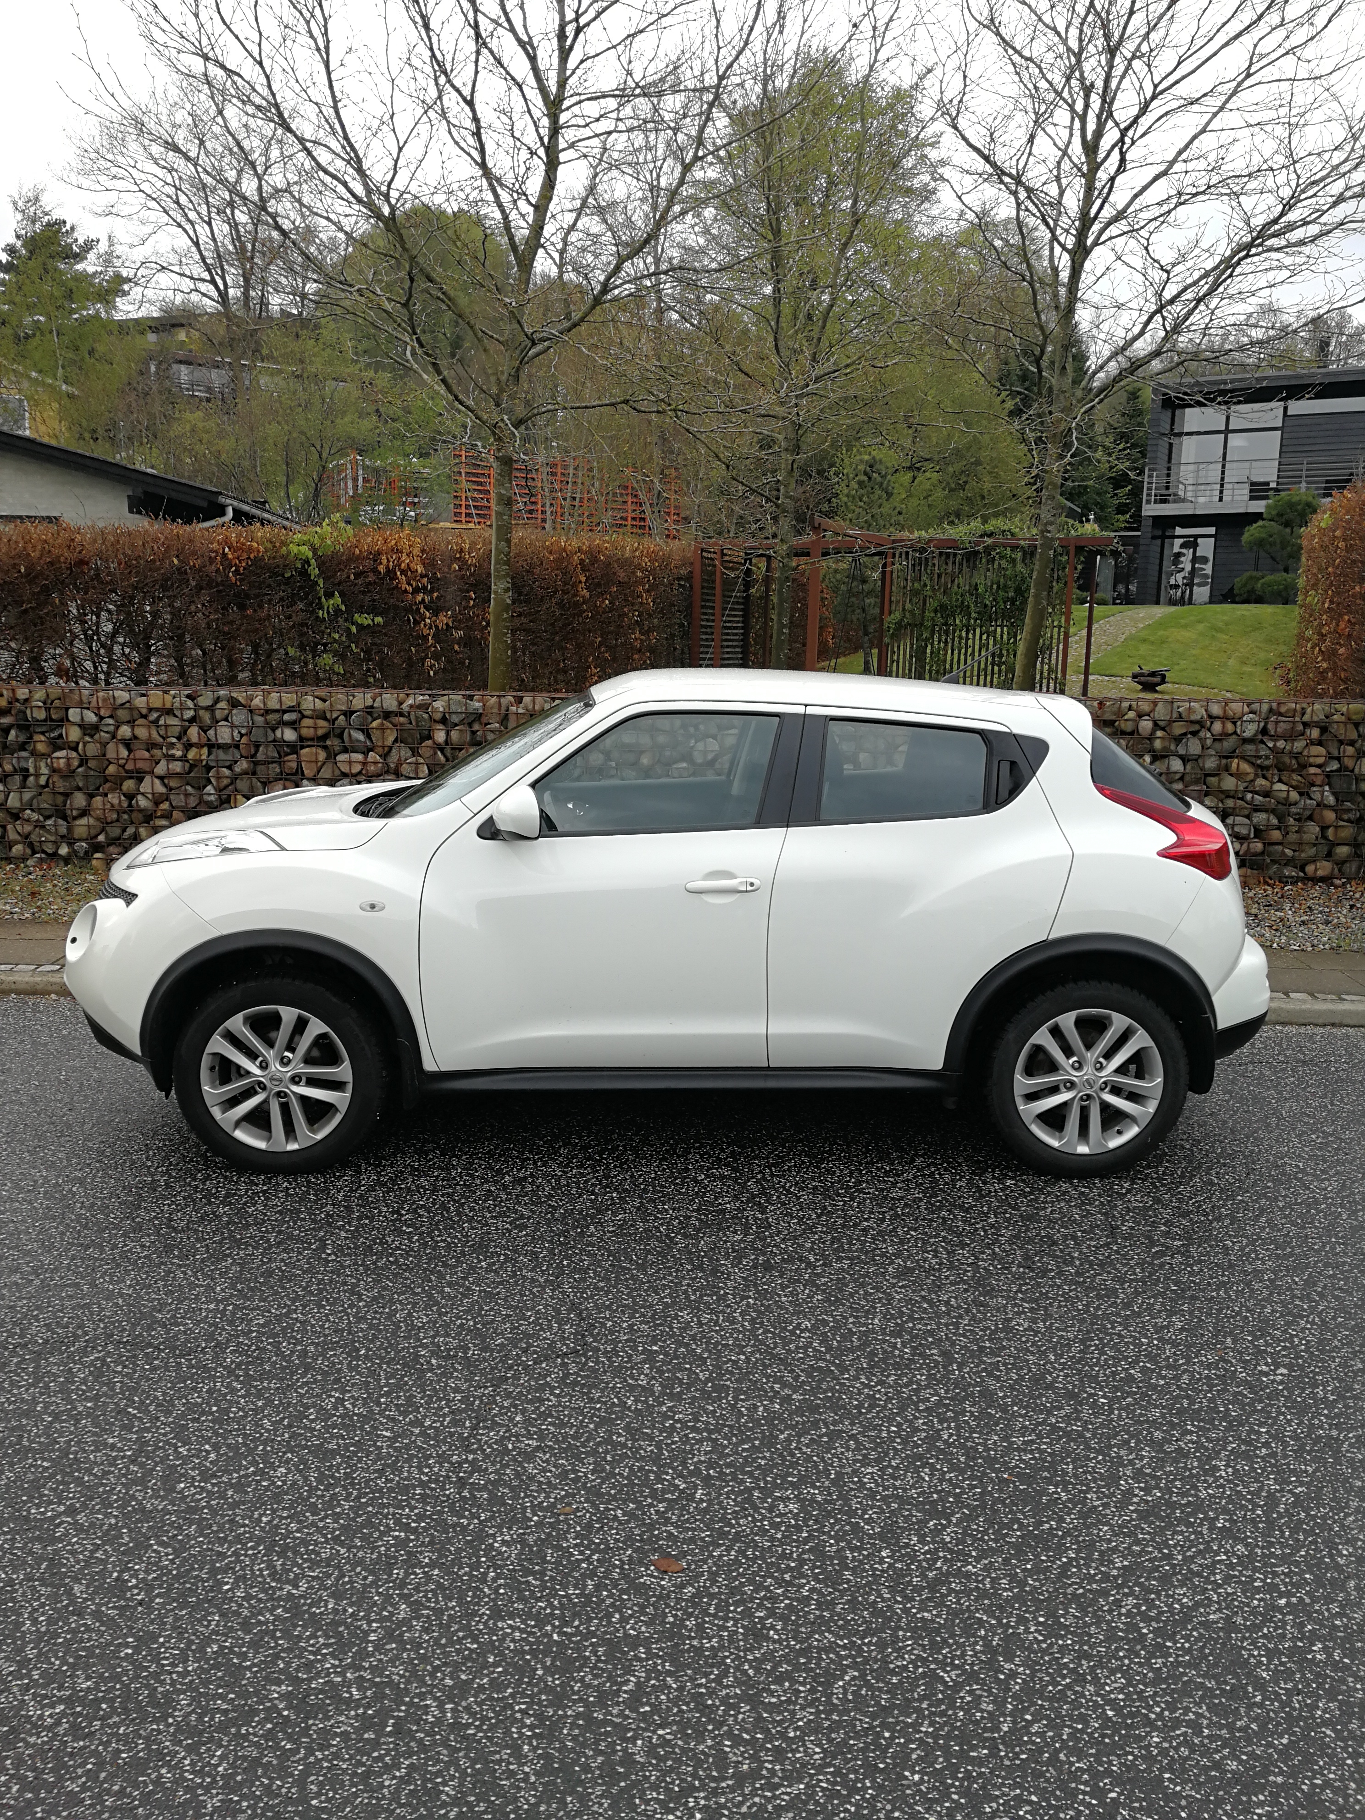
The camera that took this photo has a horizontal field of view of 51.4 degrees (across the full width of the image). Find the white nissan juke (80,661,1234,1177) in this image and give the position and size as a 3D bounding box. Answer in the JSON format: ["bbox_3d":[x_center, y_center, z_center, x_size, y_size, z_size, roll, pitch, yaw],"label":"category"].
[{"bbox_3d":[-0.032,-0.066,5.174,4.135,1.570,1.800,0,10,-1],"label":"white nissan juke"}]

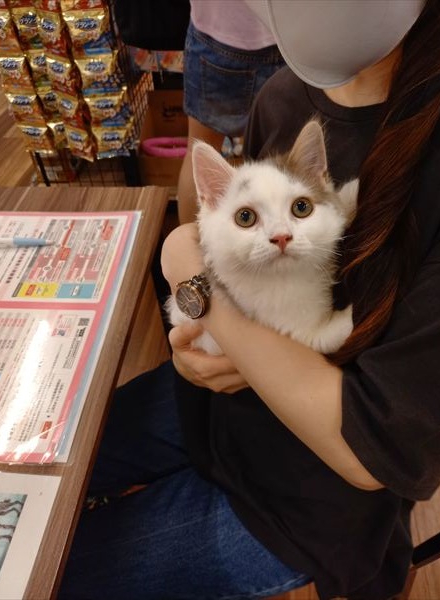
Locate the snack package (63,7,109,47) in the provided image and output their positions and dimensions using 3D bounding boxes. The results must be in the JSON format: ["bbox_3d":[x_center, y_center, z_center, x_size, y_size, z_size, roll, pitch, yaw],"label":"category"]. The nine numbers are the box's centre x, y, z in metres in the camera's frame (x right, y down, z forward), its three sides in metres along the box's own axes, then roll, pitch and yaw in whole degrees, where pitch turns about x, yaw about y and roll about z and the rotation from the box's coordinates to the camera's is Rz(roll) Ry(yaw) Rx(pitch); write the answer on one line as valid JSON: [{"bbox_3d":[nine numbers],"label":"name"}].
[{"bbox_3d":[-0.346,-0.704,1.140,0.107,0.107,0.037,-9,48,-5],"label":"snack package"}]

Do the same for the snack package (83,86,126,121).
[{"bbox_3d":[-0.339,-0.575,1.305,0.107,0.107,0.037,-13,48,-9],"label":"snack package"}]

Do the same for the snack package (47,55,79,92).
[{"bbox_3d":[-0.436,-0.626,1.220,0.107,0.107,0.037,19,51,18],"label":"snack package"}]

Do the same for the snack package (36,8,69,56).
[{"bbox_3d":[-0.433,-0.699,1.140,0.107,0.107,0.037,19,51,18],"label":"snack package"}]

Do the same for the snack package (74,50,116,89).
[{"bbox_3d":[-0.342,-0.632,1.220,0.107,0.107,0.037,-12,48,-9],"label":"snack package"}]

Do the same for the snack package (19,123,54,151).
[{"bbox_3d":[-0.633,-0.559,1.500,0.107,0.107,0.037,3,48,5],"label":"snack package"}]

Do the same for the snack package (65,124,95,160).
[{"bbox_3d":[-0.438,-0.500,1.380,0.107,0.107,0.037,19,51,18],"label":"snack package"}]

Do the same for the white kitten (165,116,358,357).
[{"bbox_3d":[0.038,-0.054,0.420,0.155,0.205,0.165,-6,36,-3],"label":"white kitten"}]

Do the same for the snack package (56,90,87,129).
[{"bbox_3d":[-0.433,-0.566,1.300,0.107,0.107,0.037,19,51,18],"label":"snack package"}]

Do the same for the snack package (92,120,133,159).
[{"bbox_3d":[-0.340,-0.512,1.390,0.107,0.107,0.037,-12,48,-8],"label":"snack package"}]

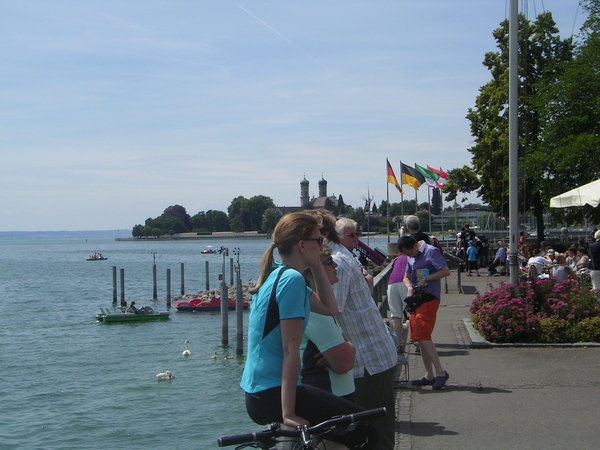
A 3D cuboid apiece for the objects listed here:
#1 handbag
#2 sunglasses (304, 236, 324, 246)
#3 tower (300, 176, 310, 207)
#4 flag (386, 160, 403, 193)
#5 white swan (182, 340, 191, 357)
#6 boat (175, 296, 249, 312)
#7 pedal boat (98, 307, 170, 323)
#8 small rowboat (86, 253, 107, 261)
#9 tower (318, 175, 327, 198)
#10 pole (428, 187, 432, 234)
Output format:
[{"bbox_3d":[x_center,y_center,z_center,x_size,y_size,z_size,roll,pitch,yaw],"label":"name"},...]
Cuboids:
[{"bbox_3d":[1.272,0.795,11.500,0.290,0.220,0.160,-1,-1,37],"label":"handbag"},{"bbox_3d":[0.036,0.068,4.620,0.140,0.050,0.145,-1,-1,-19],"label":"sunglasses"},{"bbox_3d":[5.057,-20.390,999.764,7.600,53.000,7.600,-1,-1,-16],"label":"tower"},{"bbox_3d":[6.612,-3.376,76.000,1.250,2.400,0.500,-1,-1,-9],"label":"flag"},{"bbox_3d":[-4.075,4.425,39.861,0.340,0.580,0.800,-1,-1,-4],"label":"white swan"},{"bbox_3d":[-5.091,4.519,63.960,4.300,0.850,1.600,-1,-1,-6],"label":"boat"},{"bbox_3d":[-8.564,4.529,56.560,3.600,0.800,1.600,-1,-1,-20],"label":"pedal boat"},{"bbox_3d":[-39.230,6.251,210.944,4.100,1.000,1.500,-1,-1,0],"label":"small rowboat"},{"bbox_3d":[21.475,-20.859,1009.764,7.600,53.000,7.600,-1,-1,-16],"label":"tower"},{"bbox_3d":[10.056,-1.165,84.800,0.120,6.900,0.120,-1,-1,0],"label":"pole"}]

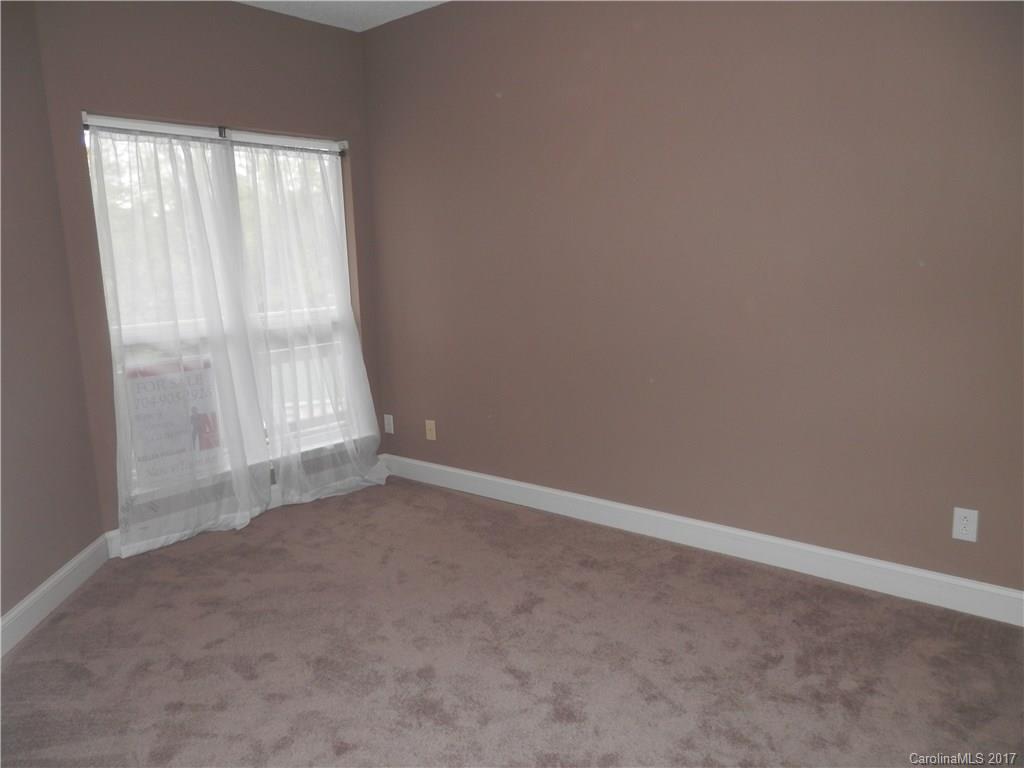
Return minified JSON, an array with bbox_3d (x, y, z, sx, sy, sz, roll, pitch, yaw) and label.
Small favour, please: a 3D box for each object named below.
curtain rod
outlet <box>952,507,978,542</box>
[{"bbox_3d":[-1.472,-1.301,3.905,0.050,0.075,1.465,6,13,39],"label":"curtain rod"},{"bbox_3d":[1.690,0.527,2.758,0.078,0.122,0.010,6,13,39],"label":"outlet"}]

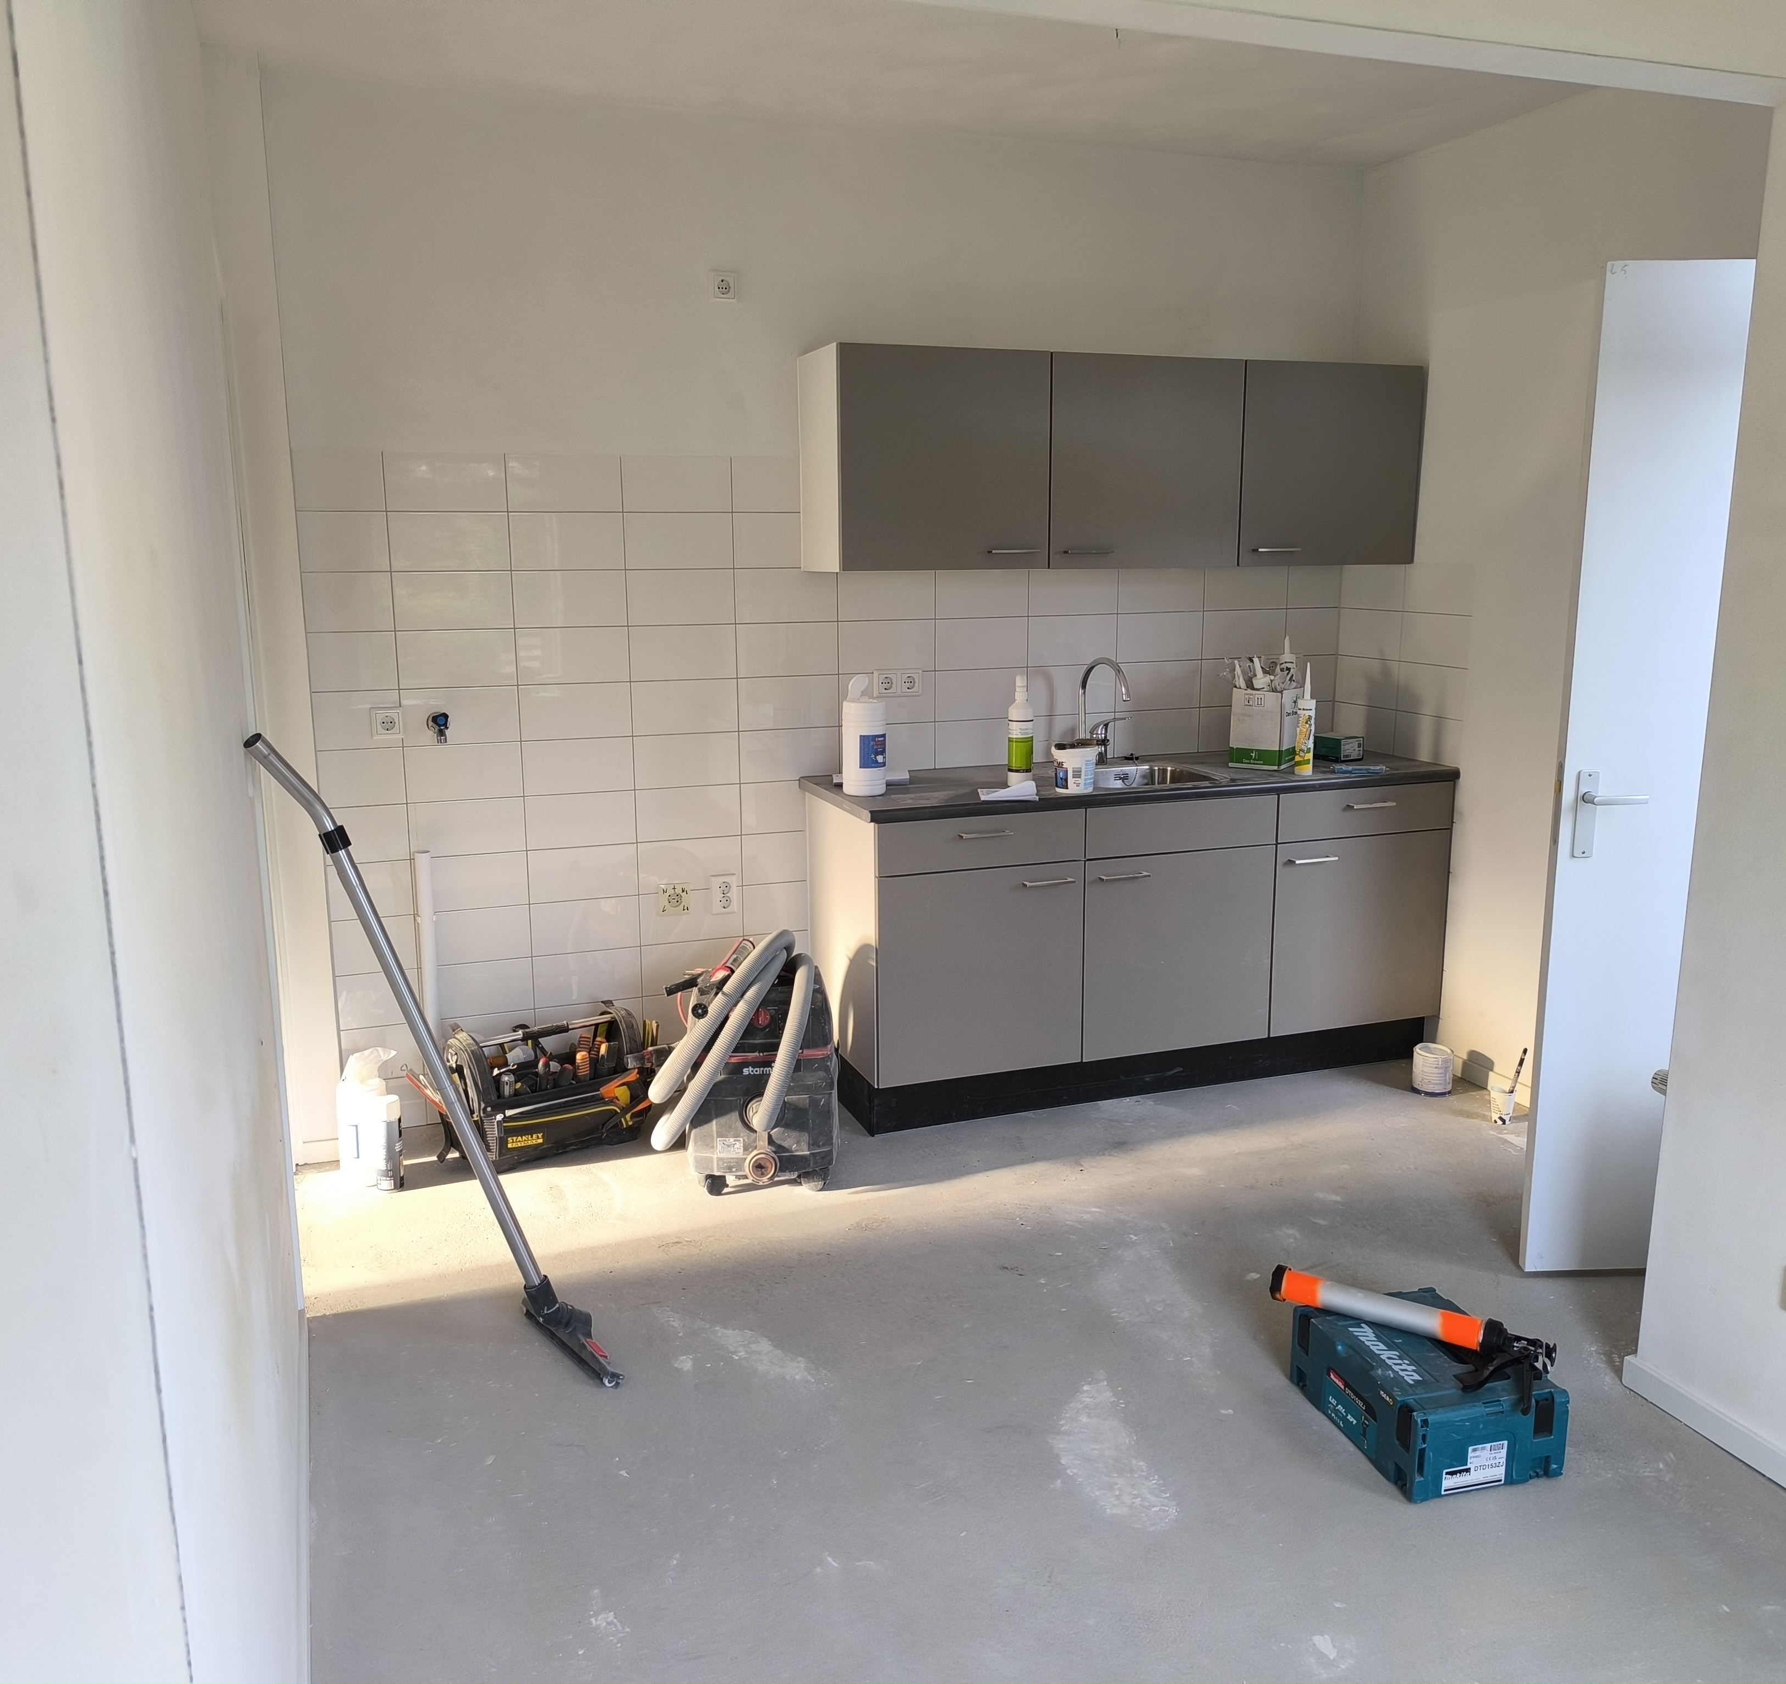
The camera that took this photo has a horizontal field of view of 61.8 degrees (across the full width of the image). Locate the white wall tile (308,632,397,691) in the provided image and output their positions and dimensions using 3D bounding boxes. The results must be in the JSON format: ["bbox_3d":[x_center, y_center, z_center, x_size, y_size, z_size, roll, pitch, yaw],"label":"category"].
[{"bbox_3d":[-1.378,-0.459,3.819,0.209,0.148,0.010,-4,12,-20],"label":"white wall tile"}]

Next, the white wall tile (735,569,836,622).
[{"bbox_3d":[-0.298,-0.694,4.203,0.299,0.149,0.010,-4,12,-20],"label":"white wall tile"}]

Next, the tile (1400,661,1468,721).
[{"bbox_3d":[1.615,-0.452,4.461,0.010,0.148,0.298,-5,12,-20],"label":"tile"}]

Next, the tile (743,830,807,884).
[{"bbox_3d":[-0.292,0.044,4.319,0.297,0.147,0.010,-4,12,-20],"label":"tile"}]

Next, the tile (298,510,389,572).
[{"bbox_3d":[-1.392,-0.760,3.787,0.211,0.148,0.010,-5,13,-20],"label":"tile"}]

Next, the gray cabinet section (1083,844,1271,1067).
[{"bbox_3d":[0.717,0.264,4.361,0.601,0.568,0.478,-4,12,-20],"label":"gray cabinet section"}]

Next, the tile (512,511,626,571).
[{"bbox_3d":[-0.860,-0.794,3.952,0.298,0.148,0.010,-5,12,-20],"label":"tile"}]

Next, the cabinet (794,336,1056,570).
[{"bbox_3d":[0.083,-1.027,4.058,0.600,0.563,0.350,-4,12,-20],"label":"cabinet"}]

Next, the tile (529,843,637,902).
[{"bbox_3d":[-0.855,0.088,4.129,0.298,0.148,0.010,-5,12,-20],"label":"tile"}]

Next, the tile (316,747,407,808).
[{"bbox_3d":[-1.390,-0.169,3.911,0.211,0.148,0.010,-5,13,-20],"label":"tile"}]

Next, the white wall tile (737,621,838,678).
[{"bbox_3d":[-0.297,-0.546,4.232,0.299,0.149,0.010,-4,12,-20],"label":"white wall tile"}]

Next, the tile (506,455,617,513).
[{"bbox_3d":[-0.861,-0.941,3.922,0.298,0.148,0.010,-4,12,-20],"label":"tile"}]

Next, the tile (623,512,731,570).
[{"bbox_3d":[-0.583,-0.821,4.070,0.298,0.148,0.010,-4,12,-20],"label":"tile"}]

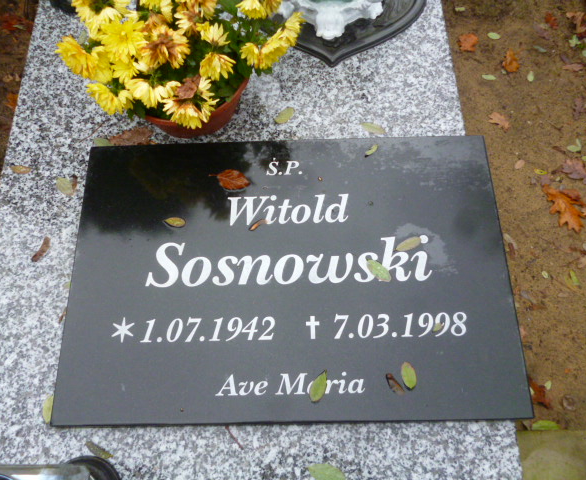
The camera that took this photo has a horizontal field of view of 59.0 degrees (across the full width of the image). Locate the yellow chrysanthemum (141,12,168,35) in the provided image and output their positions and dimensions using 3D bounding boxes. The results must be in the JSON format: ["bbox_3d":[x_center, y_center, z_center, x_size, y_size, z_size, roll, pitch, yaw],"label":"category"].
[{"bbox_3d":[-0.191,-0.296,0.712,0.046,0.032,0.044,0,68,2],"label":"yellow chrysanthemum"}]

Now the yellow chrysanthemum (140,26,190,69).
[{"bbox_3d":[-0.171,-0.254,0.684,0.065,0.042,0.062,0,68,2],"label":"yellow chrysanthemum"}]

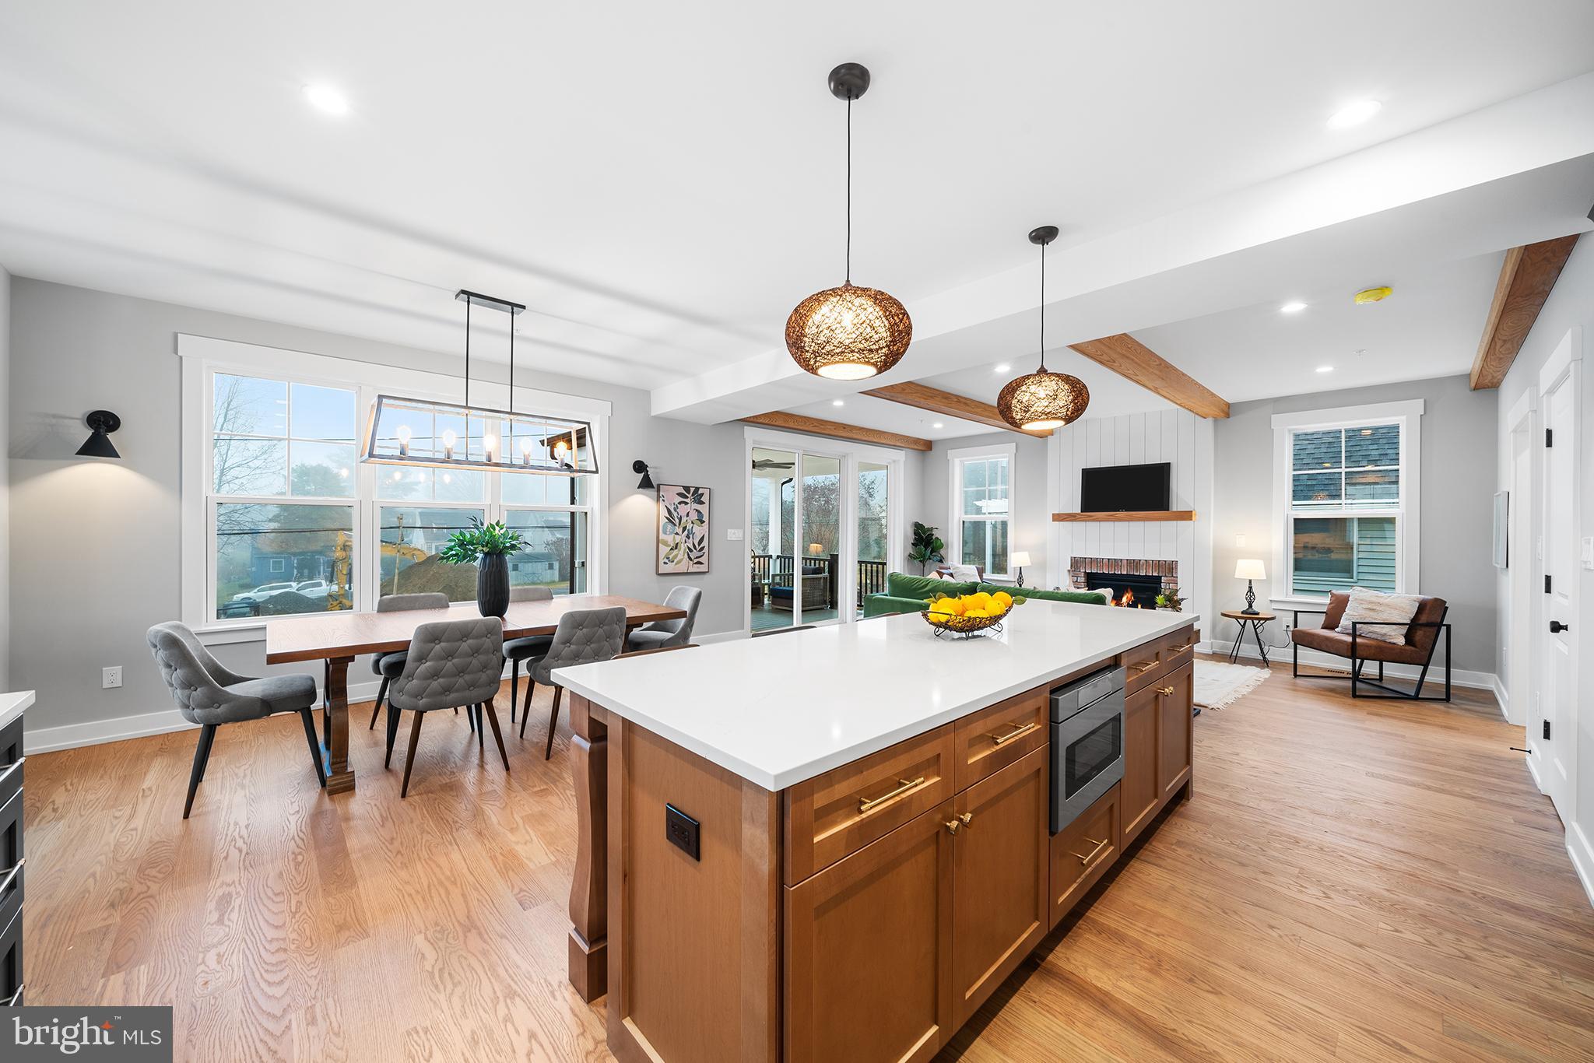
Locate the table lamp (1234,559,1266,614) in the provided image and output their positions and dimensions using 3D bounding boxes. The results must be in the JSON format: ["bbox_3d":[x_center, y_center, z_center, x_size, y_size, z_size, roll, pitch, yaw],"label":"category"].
[{"bbox_3d":[4.606,0.561,5.846,0.255,0.546,0.255,0,0,-43],"label":"table lamp"}]

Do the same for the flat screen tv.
[{"bbox_3d":[3.948,-0.511,6.938,0.065,0.560,0.975,0,0,-43],"label":"flat screen tv"}]

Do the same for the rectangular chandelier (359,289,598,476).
[{"bbox_3d":[-1.940,-0.927,3.620,1.230,1.050,0.340,0,0,-43],"label":"rectangular chandelier"}]

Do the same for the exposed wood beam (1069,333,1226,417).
[{"bbox_3d":[3.171,-1.328,4.997,3.950,0.155,0.200,0,0,-43],"label":"exposed wood beam"}]

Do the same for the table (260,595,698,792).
[{"bbox_3d":[-1.940,0.930,3.676,2.140,0.765,1.130,0,0,-43],"label":"table"}]

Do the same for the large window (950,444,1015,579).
[{"bbox_3d":[2.686,-0.267,8.427,0.110,1.940,1.070,0,0,-43],"label":"large window"}]

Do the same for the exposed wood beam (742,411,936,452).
[{"bbox_3d":[0.576,-1.355,7.800,3.950,0.155,0.150,0,0,-43],"label":"exposed wood beam"}]

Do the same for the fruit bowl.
[{"bbox_3d":[0.685,0.322,2.252,0.500,0.165,0.230,0,0,-43],"label":"fruit bowl"}]

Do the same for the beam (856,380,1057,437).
[{"bbox_3d":[1.894,-1.341,6.325,3.997,0.165,0.215,0,0,-43],"label":"beam"}]

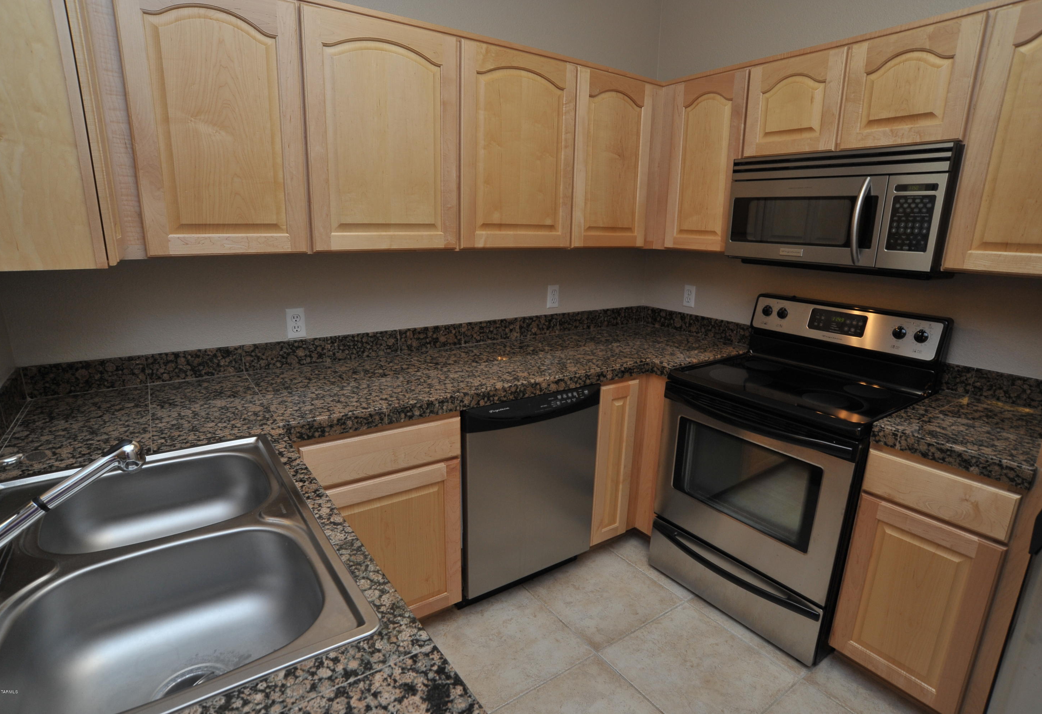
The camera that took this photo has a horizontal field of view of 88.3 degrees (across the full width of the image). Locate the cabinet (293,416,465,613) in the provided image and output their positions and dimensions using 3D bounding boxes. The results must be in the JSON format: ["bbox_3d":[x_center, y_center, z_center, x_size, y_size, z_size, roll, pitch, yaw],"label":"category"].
[{"bbox_3d":[-0.606,0.575,2.012,0.577,0.880,0.620,-8,17,-35],"label":"cabinet"}]

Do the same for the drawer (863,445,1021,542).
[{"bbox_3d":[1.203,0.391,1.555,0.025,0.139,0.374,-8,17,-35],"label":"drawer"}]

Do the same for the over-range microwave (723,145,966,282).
[{"bbox_3d":[1.229,-0.547,2.042,0.413,0.408,0.756,-8,17,-35],"label":"over-range microwave"}]

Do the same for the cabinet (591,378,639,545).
[{"bbox_3d":[0.399,0.469,2.345,0.229,0.738,0.022,-8,17,-35],"label":"cabinet"}]

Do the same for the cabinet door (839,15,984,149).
[{"bbox_3d":[1.247,-0.867,1.740,0.020,0.340,0.366,-9,17,-34],"label":"cabinet door"}]

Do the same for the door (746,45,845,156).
[{"bbox_3d":[1.030,-0.948,2.041,0.020,0.340,0.366,-9,17,-34],"label":"door"}]

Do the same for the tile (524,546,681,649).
[{"bbox_3d":[0.332,0.991,2.271,0.503,0.010,0.503,-8,17,-35],"label":"tile"}]

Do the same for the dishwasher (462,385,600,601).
[{"bbox_3d":[-0.107,0.496,2.330,0.612,0.848,0.605,-8,17,-35],"label":"dishwasher"}]

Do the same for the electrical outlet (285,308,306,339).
[{"bbox_3d":[-0.858,-0.127,2.051,0.067,0.114,0.008,-8,17,-35],"label":"electrical outlet"}]

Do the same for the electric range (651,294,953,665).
[{"bbox_3d":[1.077,0.401,2.205,0.676,1.209,0.754,-8,17,-35],"label":"electric range"}]

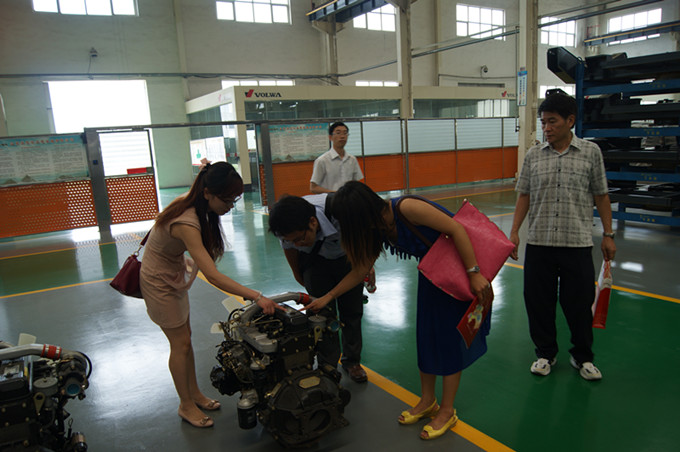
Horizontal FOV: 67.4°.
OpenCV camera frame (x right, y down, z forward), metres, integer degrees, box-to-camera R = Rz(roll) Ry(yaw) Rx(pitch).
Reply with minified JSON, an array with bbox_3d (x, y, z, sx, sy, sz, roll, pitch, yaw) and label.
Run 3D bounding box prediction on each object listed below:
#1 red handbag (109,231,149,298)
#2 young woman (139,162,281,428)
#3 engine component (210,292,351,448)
[{"bbox_3d":[-1.204,0.237,3.060,0.310,0.410,0.160,0,11,18],"label":"red handbag"},{"bbox_3d":[-0.717,0.388,2.835,0.750,1.430,0.430,-1,11,13],"label":"young woman"},{"bbox_3d":[-0.388,0.719,2.874,0.600,0.730,0.740,-10,12,-32],"label":"engine component"}]

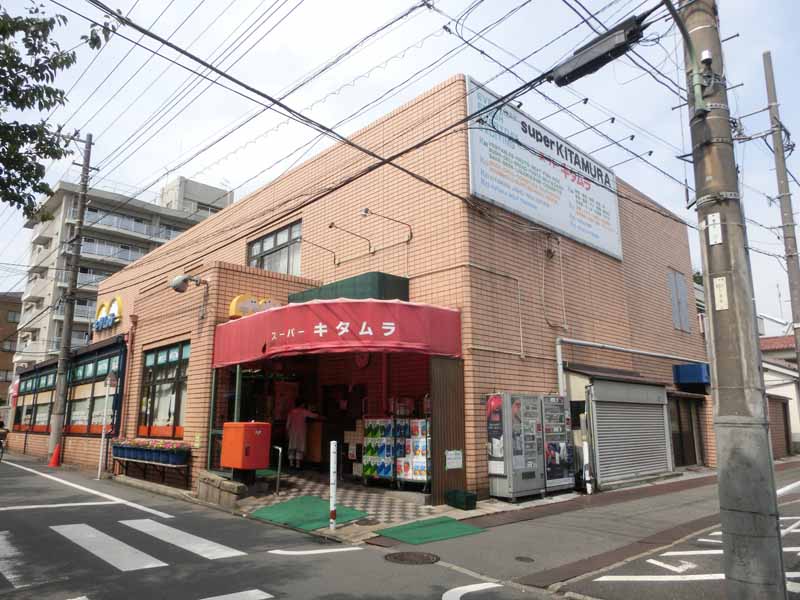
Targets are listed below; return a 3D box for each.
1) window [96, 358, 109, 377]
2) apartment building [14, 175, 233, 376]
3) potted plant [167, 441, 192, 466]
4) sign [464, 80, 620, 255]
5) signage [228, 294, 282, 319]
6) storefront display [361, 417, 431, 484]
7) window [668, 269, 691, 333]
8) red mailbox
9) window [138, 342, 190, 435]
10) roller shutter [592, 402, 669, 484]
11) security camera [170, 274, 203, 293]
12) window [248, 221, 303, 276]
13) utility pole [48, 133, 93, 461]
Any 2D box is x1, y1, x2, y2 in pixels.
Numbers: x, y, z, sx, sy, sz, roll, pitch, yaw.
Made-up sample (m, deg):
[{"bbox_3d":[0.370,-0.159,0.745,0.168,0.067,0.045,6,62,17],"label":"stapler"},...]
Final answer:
[{"bbox_3d":[-9.238,2.093,17.233,0.080,0.500,1.050,12,-17,-43],"label":"window"},{"bbox_3d":[-27.126,1.721,56.507,18.500,24.700,11.800,12,-17,-43],"label":"apartment building"},{"bbox_3d":[-4.810,3.344,12.044,0.330,0.480,0.450,12,-17,-43],"label":"potted plant"},{"bbox_3d":[3.655,-2.804,13.151,6.220,2.600,0.180,11,-17,-42],"label":"sign"},{"bbox_3d":[-3.251,0.169,12.718,1.270,0.600,0.240,12,-17,-43],"label":"signage"},{"bbox_3d":[0.071,2.927,10.806,0.420,1.250,1.850,11,-17,-42],"label":"storefront display"},{"bbox_3d":[9.326,0.042,18.441,1.420,2.000,0.100,12,-17,-43],"label":"window"},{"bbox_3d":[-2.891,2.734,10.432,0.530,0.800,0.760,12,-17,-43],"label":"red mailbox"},{"bbox_3d":[-5.818,2.255,13.688,0.180,2.250,3.000,11,-17,-42],"label":"window"},{"bbox_3d":[5.467,3.275,12.879,3.600,1.700,0.150,11,-17,-42],"label":"roller shutter"},{"bbox_3d":[-4.765,-0.360,12.276,0.680,0.360,0.340,11,-17,-42],"label":"security camera"},{"bbox_3d":[-3.733,-1.182,16.279,0.180,1.750,3.100,11,-17,-42],"label":"window"},{"bbox_3d":[-12.960,-0.529,21.981,0.380,13.335,0.380,10,-17,-42],"label":"utility pole"}]

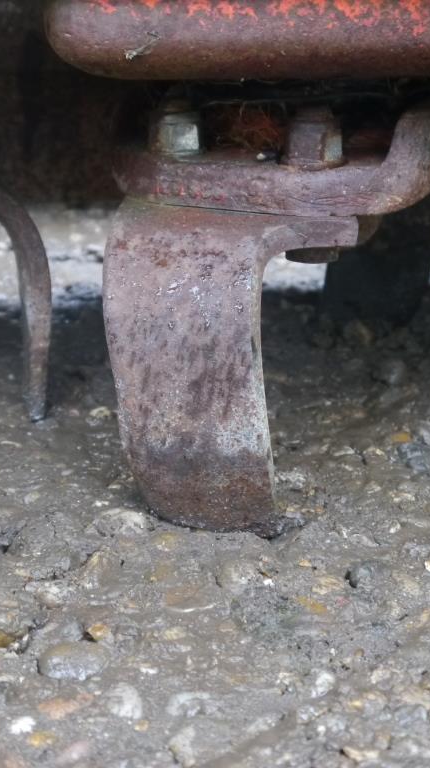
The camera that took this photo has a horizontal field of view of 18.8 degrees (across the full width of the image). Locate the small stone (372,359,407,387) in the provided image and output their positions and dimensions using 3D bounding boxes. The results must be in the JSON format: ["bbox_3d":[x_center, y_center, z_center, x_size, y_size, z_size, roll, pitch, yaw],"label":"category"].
[{"bbox_3d":[0.106,-0.007,0.789,0.022,0.015,0.018,0,16,0],"label":"small stone"}]

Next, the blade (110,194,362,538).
[{"bbox_3d":[0.012,-0.018,0.589,0.073,0.138,0.105,8,18,25],"label":"blade"}]

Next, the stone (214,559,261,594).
[{"bbox_3d":[0.008,0.072,0.484,0.018,0.011,0.018,0,20,1],"label":"stone"}]

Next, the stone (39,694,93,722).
[{"bbox_3d":[-0.049,0.107,0.429,0.018,0.006,0.011,-4,17,-14],"label":"stone"}]

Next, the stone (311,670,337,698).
[{"bbox_3d":[0.035,0.097,0.419,0.009,0.006,0.010,2,20,5],"label":"stone"}]

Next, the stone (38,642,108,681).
[{"bbox_3d":[-0.047,0.091,0.429,0.022,0.011,0.017,-2,20,-7],"label":"stone"}]

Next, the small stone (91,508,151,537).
[{"bbox_3d":[-0.041,0.061,0.574,0.026,0.009,0.020,0,16,0],"label":"small stone"}]

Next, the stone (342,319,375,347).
[{"bbox_3d":[0.084,-0.030,0.762,0.020,0.015,0.020,2,20,6],"label":"stone"}]

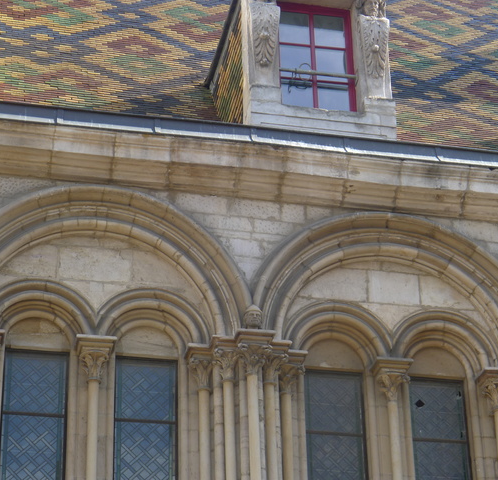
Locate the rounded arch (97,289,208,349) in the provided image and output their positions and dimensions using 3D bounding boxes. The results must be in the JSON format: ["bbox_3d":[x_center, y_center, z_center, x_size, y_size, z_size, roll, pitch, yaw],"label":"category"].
[{"bbox_3d":[-1.014,0.853,17.066,1.130,0.610,0.350,5,-29,-11],"label":"rounded arch"}]

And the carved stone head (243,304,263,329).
[{"bbox_3d":[0.047,0.817,16.815,0.200,0.250,0.200,5,-29,-11],"label":"carved stone head"}]

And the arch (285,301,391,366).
[{"bbox_3d":[0.915,1.022,17.456,1.130,0.610,0.350,5,-29,-11],"label":"arch"}]

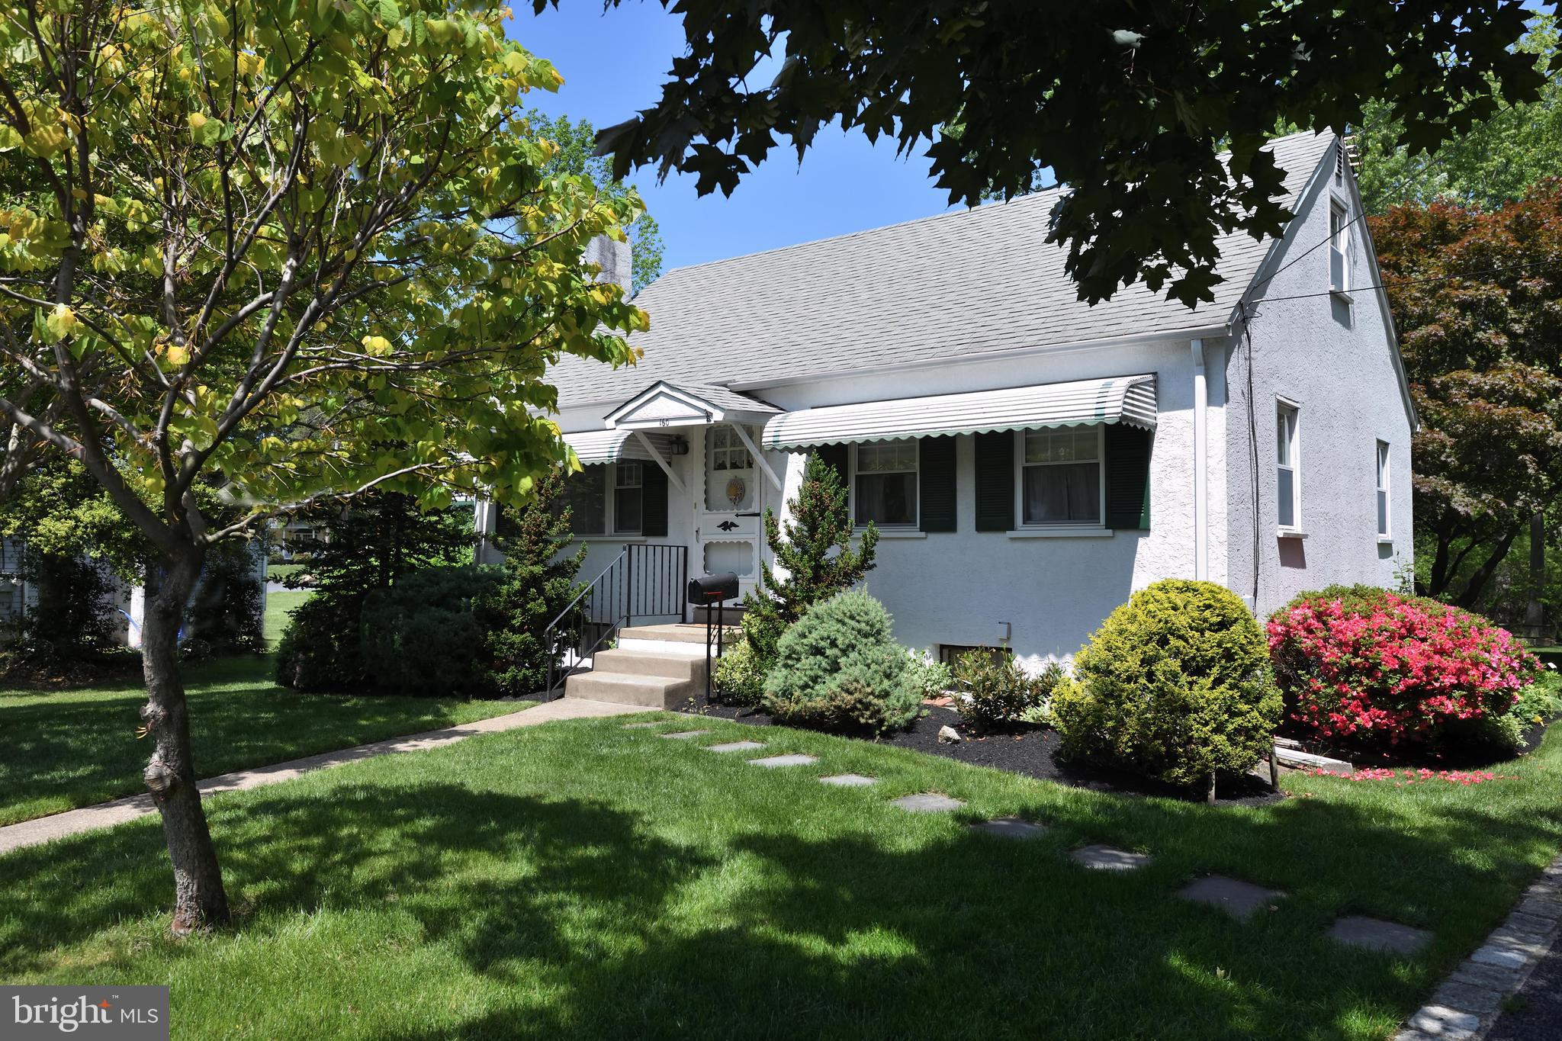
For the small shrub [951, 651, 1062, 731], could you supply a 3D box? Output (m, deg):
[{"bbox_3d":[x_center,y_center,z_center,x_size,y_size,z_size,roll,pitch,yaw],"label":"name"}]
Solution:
[{"bbox_3d":[1.873,1.377,9.362,0.936,0.583,0.748,-1,-3,38],"label":"small shrub"}]

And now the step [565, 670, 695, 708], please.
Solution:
[{"bbox_3d":[-1.490,1.645,10.920,1.347,0.212,0.375,-1,-3,38],"label":"step"}]

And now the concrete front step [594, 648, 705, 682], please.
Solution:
[{"bbox_3d":[-1.268,1.449,11.210,1.347,0.201,0.342,-1,-3,38],"label":"concrete front step"}]

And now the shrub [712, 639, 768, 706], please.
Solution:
[{"bbox_3d":[-0.369,1.423,10.712,0.588,0.596,0.588,0,-2,0],"label":"shrub"}]

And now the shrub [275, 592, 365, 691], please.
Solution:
[{"bbox_3d":[-4.959,1.282,12.369,1.274,0.956,1.211,-1,-3,38],"label":"shrub"}]

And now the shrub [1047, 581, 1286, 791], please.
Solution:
[{"bbox_3d":[2.575,1.017,7.523,1.535,1.251,1.459,-1,-3,38],"label":"shrub"}]

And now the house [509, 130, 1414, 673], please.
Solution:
[{"bbox_3d":[2.208,-1.112,15.033,9.788,5.994,8.844,-1,-3,38],"label":"house"}]

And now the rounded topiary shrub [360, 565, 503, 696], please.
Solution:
[{"bbox_3d":[-3.732,1.118,12.075,1.608,1.268,1.528,-1,-3,38],"label":"rounded topiary shrub"}]

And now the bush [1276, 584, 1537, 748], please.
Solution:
[{"bbox_3d":[4.908,1.109,8.872,2.128,1.178,2.021,-1,-3,38],"label":"bush"}]

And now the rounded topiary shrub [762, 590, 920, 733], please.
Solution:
[{"bbox_3d":[0.499,1.134,9.421,1.319,1.104,1.253,0,-2,0],"label":"rounded topiary shrub"}]

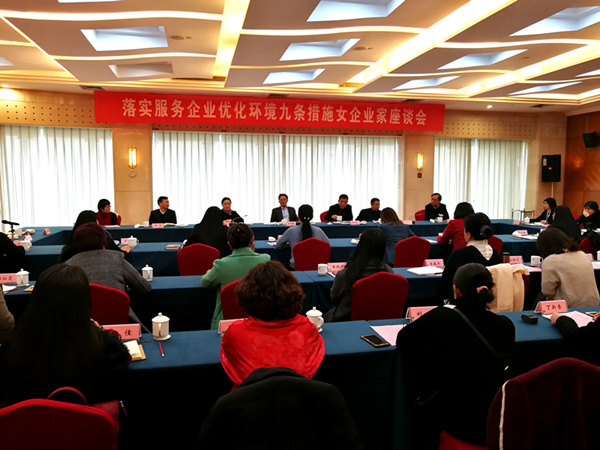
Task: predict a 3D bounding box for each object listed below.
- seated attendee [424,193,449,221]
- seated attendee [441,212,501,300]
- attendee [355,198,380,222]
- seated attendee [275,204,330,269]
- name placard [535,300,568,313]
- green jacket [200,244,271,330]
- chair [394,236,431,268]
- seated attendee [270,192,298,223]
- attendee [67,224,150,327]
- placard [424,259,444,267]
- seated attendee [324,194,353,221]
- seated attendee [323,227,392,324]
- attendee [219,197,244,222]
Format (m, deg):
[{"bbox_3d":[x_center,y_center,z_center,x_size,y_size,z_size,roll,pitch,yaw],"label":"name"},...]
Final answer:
[{"bbox_3d":[2.917,0.000,9.662,0.540,1.289,0.750,-1,5,-7],"label":"seated attendee"},{"bbox_3d":[1.379,0.569,3.802,0.530,1.300,0.750,-1,5,-15],"label":"seated attendee"},{"bbox_3d":[1.366,0.073,9.328,0.560,1.200,0.750,-2,6,-20],"label":"attendee"},{"bbox_3d":[0.040,0.416,5.531,0.580,1.290,0.780,-1,5,-12],"label":"seated attendee"},{"bbox_3d":[1.588,0.503,2.943,0.192,0.084,0.065,-1,5,-12],"label":"name placard"},{"bbox_3d":[-0.454,0.453,3.350,0.500,0.640,0.500,-1,5,-12],"label":"green jacket"},{"bbox_3d":[1.227,0.590,5.536,0.450,0.950,0.570,-1,5,-12],"label":"chair"},{"bbox_3d":[-0.266,0.052,9.020,0.540,1.295,0.800,-1,6,-12],"label":"seated attendee"},{"bbox_3d":[-1.338,0.614,3.278,0.600,1.261,0.800,-1,6,-12],"label":"attendee"},{"bbox_3d":[1.299,0.362,4.519,0.192,0.084,0.065,-1,5,-10],"label":"placard"},{"bbox_3d":[0.801,0.047,9.202,0.560,1.275,0.750,-1,6,-12],"label":"seated attendee"},{"bbox_3d":[0.453,0.625,3.595,0.520,1.220,0.750,-1,5,-12],"label":"seated attendee"},{"bbox_3d":[-1.274,0.110,8.752,0.550,1.228,0.750,-1,6,-14],"label":"attendee"}]

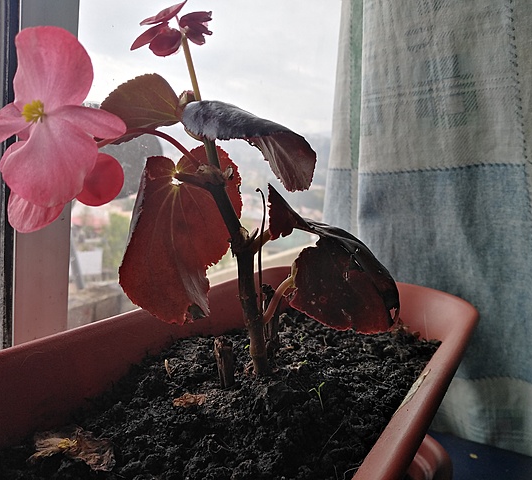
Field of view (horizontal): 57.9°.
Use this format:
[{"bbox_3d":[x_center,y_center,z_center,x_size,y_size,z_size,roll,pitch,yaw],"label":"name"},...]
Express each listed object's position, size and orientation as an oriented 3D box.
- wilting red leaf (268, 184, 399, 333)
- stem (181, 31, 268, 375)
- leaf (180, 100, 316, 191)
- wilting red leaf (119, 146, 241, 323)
[{"bbox_3d":[0.042,0.013,0.296,0.085,0.084,0.055,4,9,-8],"label":"wilting red leaf"},{"bbox_3d":[-0.022,-0.018,0.277,0.028,0.201,0.026,-12,6,0],"label":"stem"},{"bbox_3d":[-0.010,-0.051,0.261,0.074,0.044,0.050,6,9,0],"label":"leaf"},{"bbox_3d":[-0.050,-0.004,0.281,0.067,0.103,0.045,6,9,0],"label":"wilting red leaf"}]

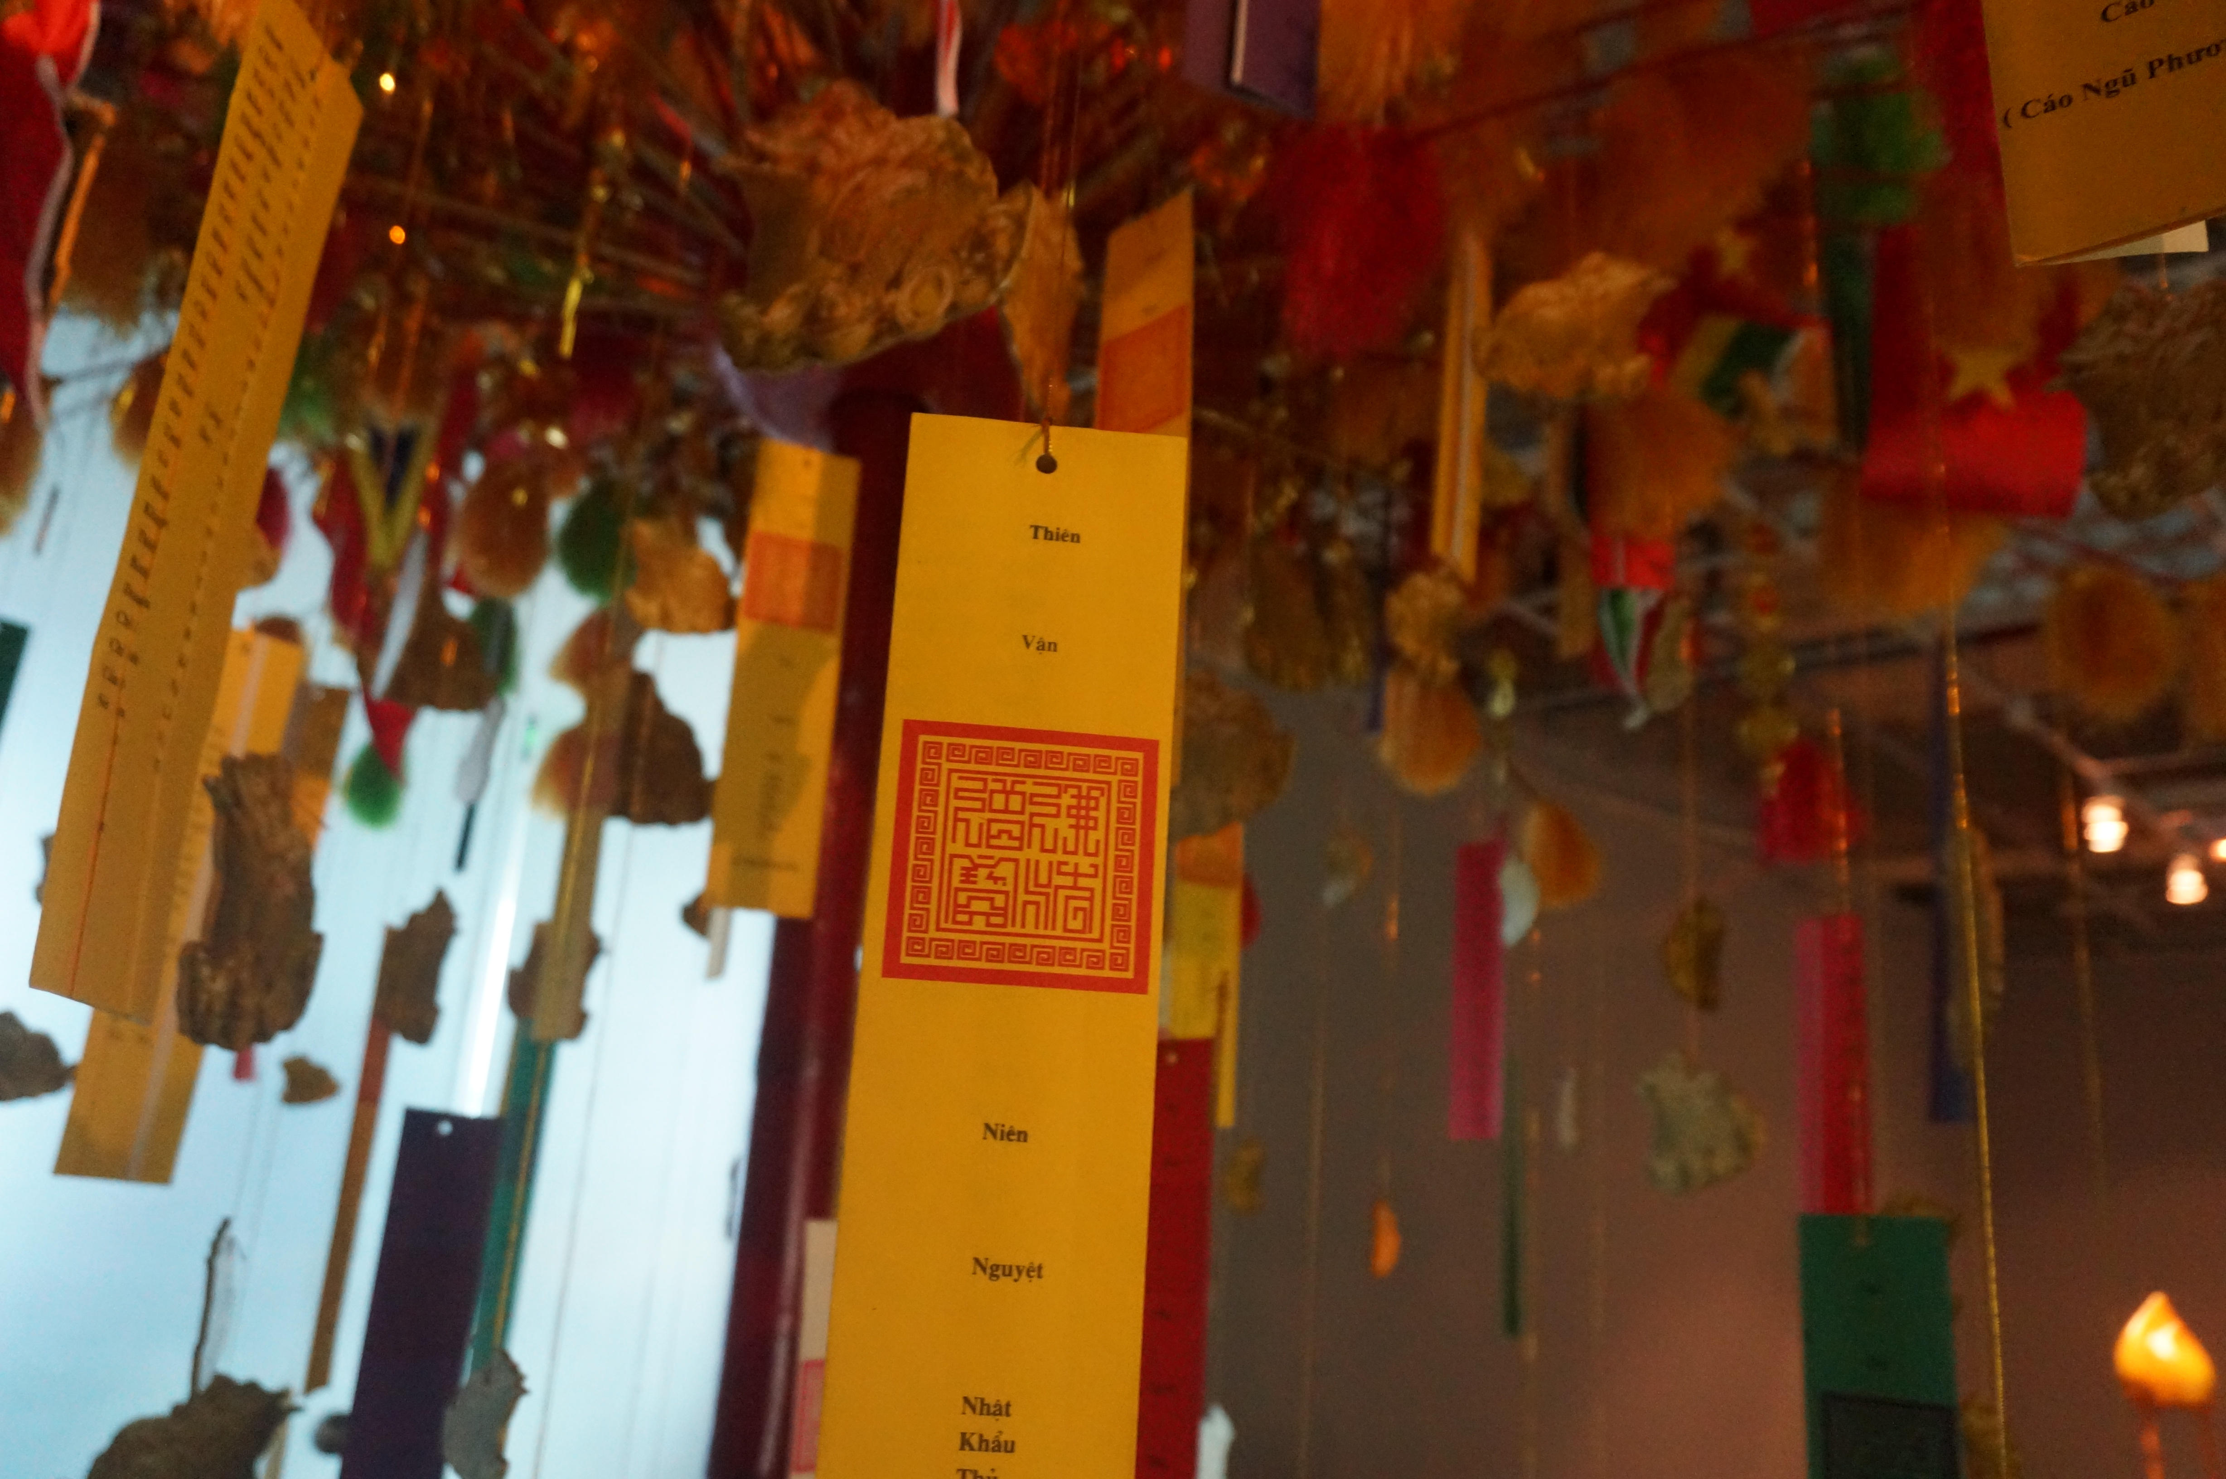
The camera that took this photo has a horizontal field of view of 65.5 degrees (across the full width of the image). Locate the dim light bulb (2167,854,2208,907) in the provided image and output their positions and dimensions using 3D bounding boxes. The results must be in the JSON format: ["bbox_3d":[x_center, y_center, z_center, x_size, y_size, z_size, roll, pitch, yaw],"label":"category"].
[{"bbox_3d":[2.608,0.342,4.200,0.095,0.120,0.095,-6,-18,31],"label":"dim light bulb"}]

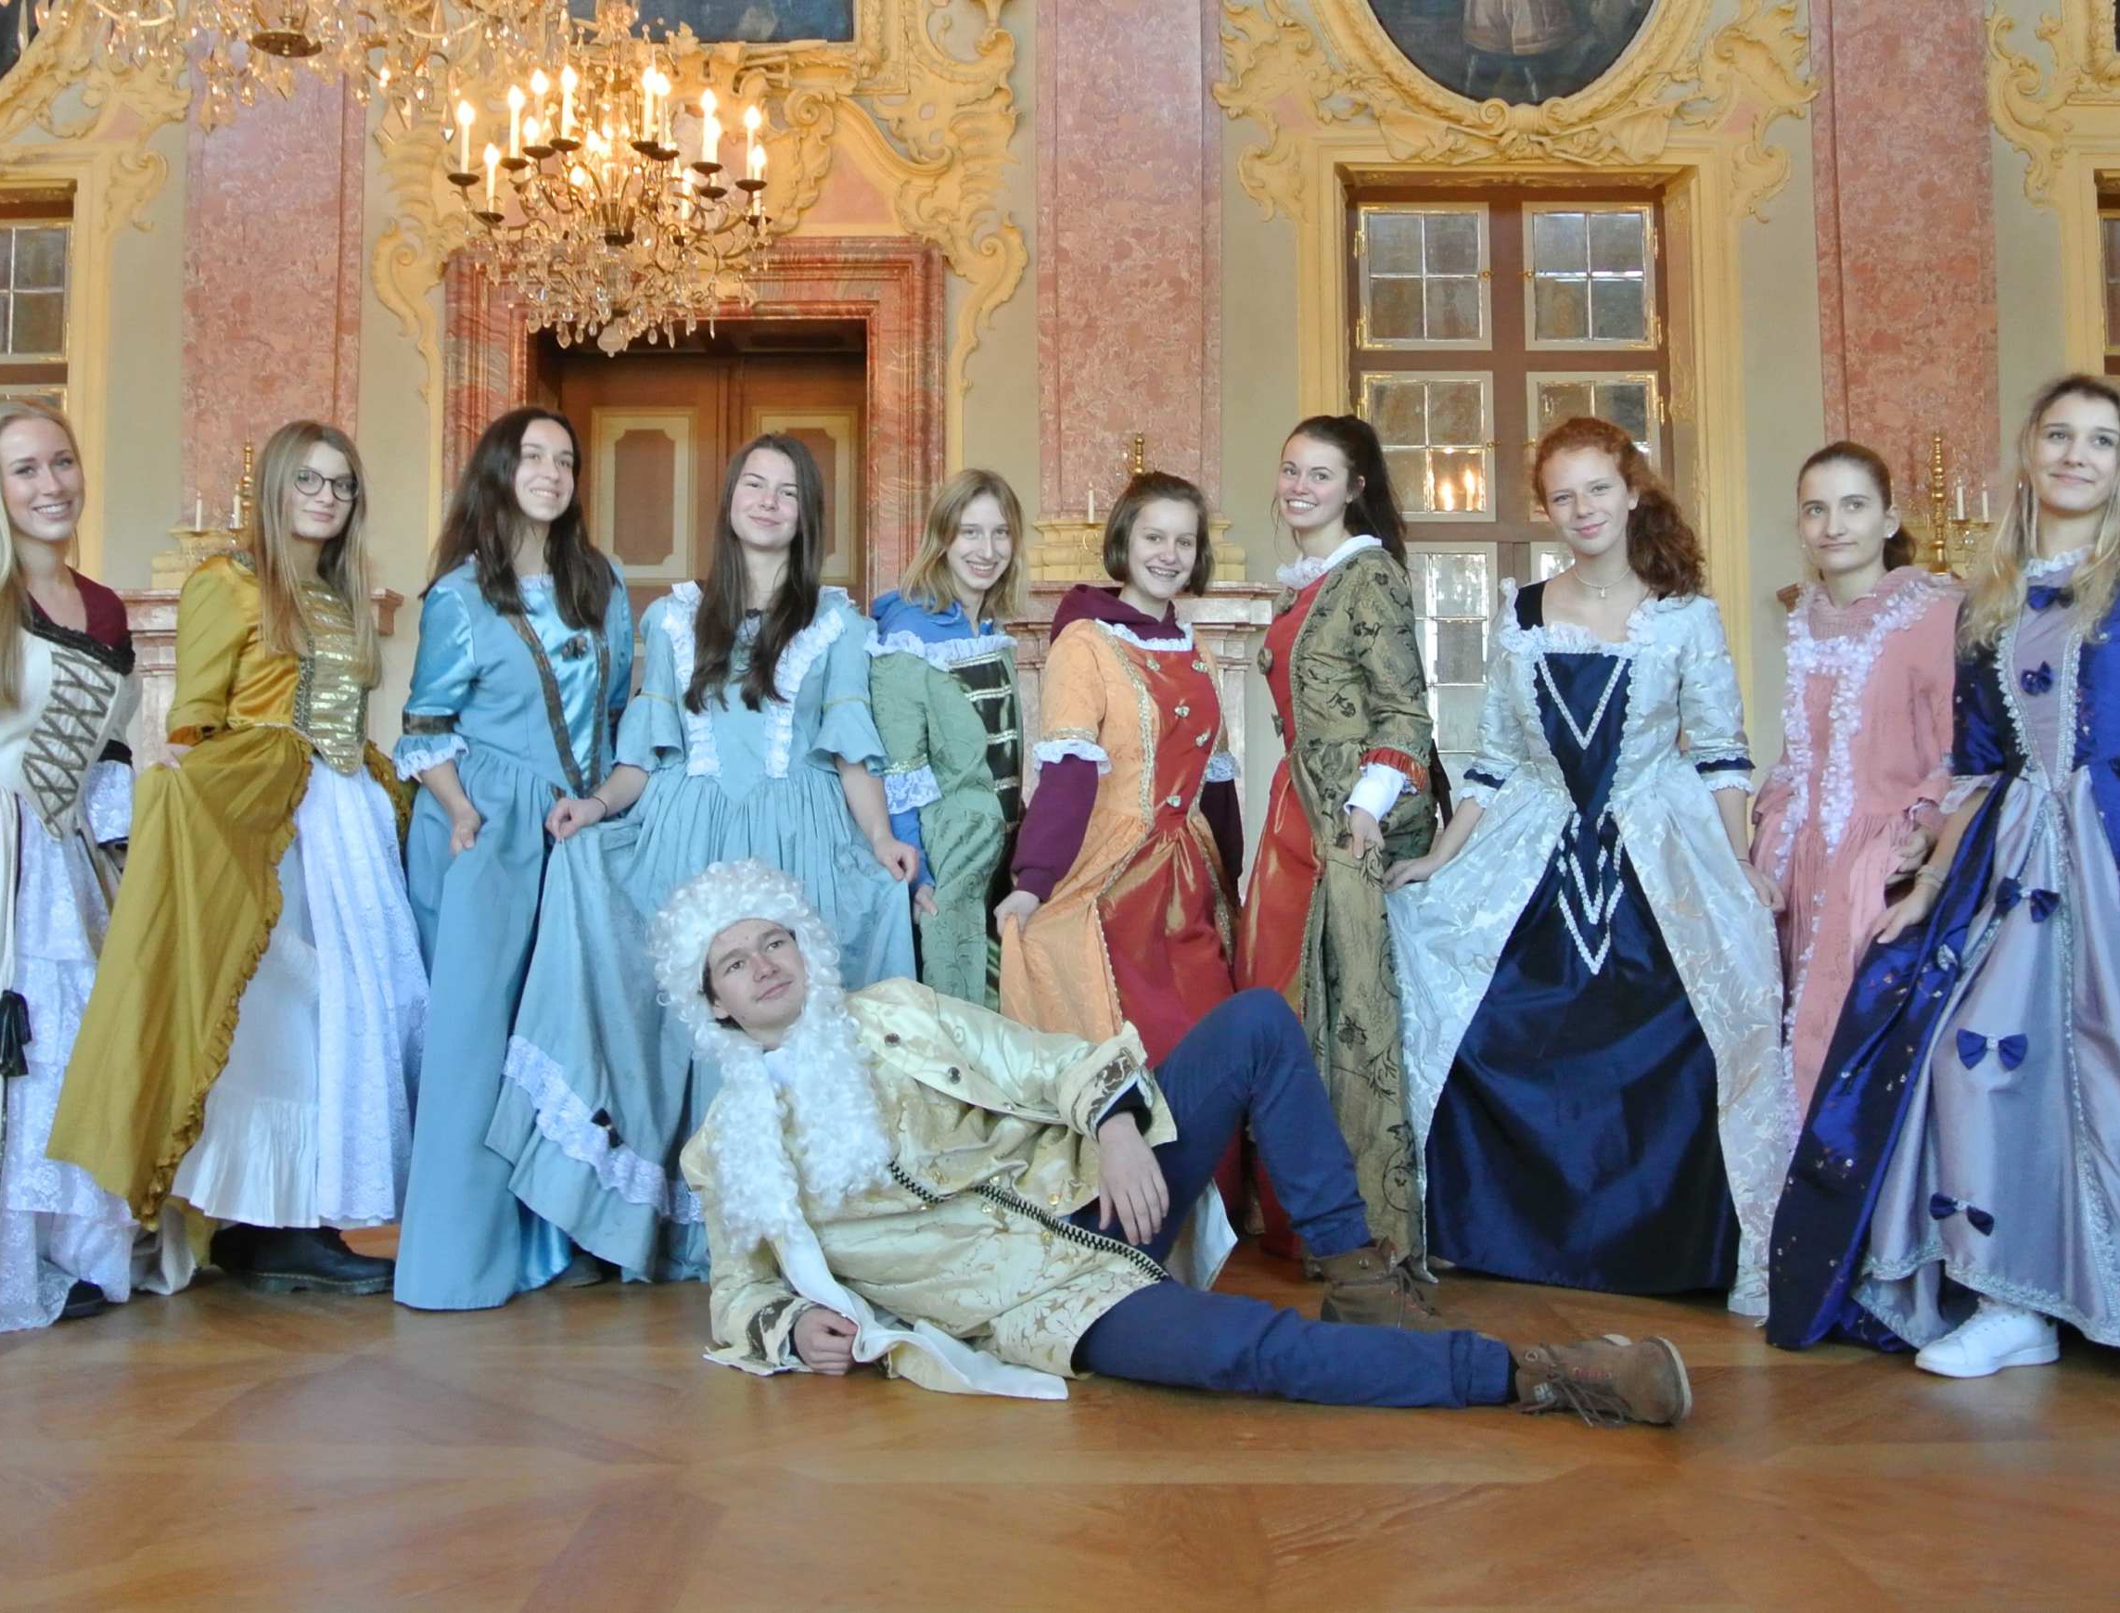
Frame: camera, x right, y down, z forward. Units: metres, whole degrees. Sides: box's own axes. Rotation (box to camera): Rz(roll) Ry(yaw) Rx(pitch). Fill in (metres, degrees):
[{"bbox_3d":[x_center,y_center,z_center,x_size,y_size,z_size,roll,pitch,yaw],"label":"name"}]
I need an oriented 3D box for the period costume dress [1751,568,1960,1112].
[{"bbox_3d":[1.542,0.212,3.550,0.560,1.360,0.480,-4,-5,42],"label":"period costume dress"}]

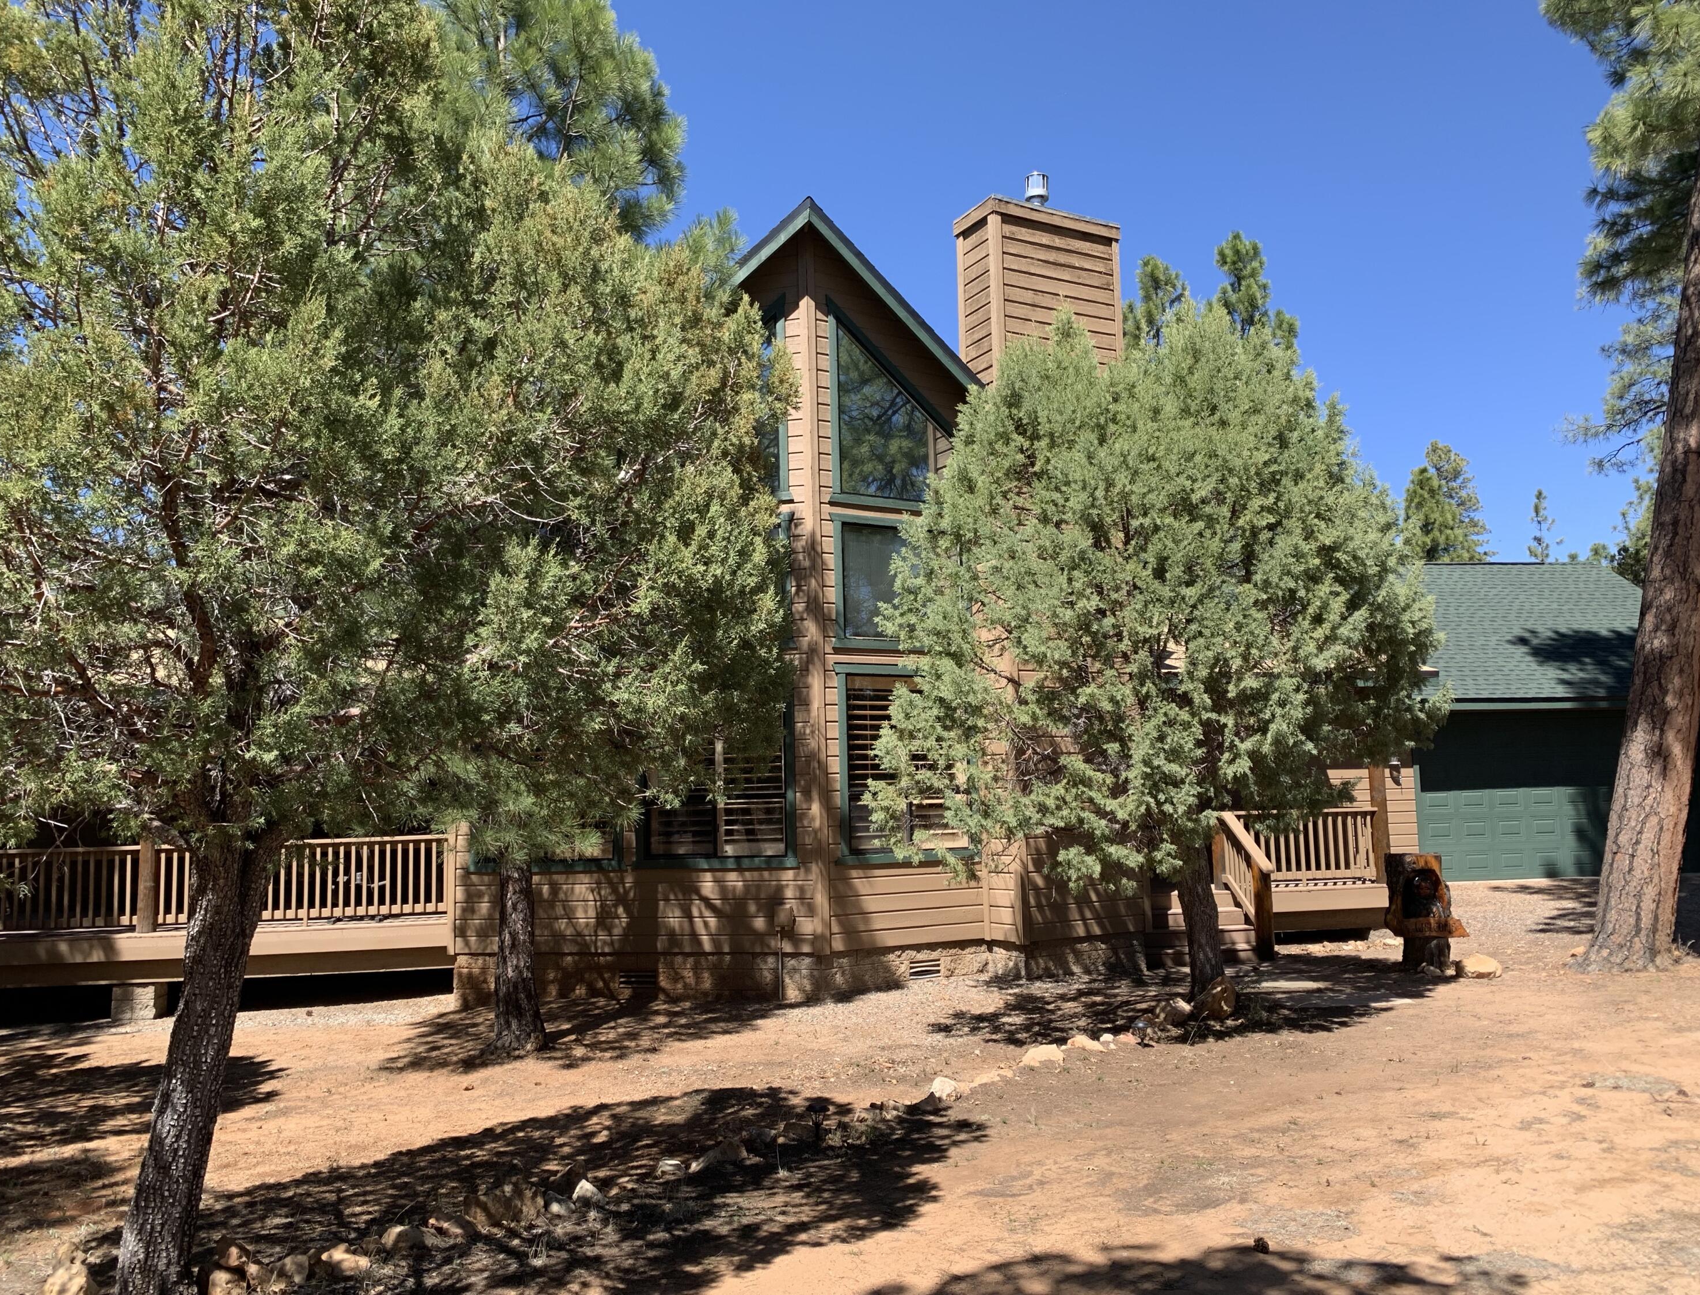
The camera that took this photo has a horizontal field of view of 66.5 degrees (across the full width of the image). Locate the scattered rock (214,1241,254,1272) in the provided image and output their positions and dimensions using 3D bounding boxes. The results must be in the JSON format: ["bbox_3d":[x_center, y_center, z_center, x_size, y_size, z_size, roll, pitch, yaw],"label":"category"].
[{"bbox_3d":[-2.464,2.449,5.197,0.151,0.119,0.121,2,-7,-25],"label":"scattered rock"}]

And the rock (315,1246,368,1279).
[{"bbox_3d":[-1.963,2.359,5.008,0.190,0.095,0.125,1,-7,-21],"label":"rock"}]

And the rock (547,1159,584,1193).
[{"bbox_3d":[-1.336,2.482,6.087,0.165,0.130,0.120,0,-6,-12],"label":"rock"}]

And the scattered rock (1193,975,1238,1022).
[{"bbox_3d":[2.929,2.804,10.393,0.340,0.349,0.245,-3,-7,15],"label":"scattered rock"}]

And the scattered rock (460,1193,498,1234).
[{"bbox_3d":[-1.593,2.417,5.572,0.160,0.125,0.120,0,-7,-16],"label":"scattered rock"}]

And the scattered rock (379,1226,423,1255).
[{"bbox_3d":[-1.855,2.453,5.365,0.169,0.104,0.135,1,-7,-19],"label":"scattered rock"}]

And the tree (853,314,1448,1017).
[{"bbox_3d":[2.890,0.000,12.308,5.273,6.638,4.500,-3,-7,15],"label":"tree"}]

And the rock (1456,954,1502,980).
[{"bbox_3d":[5.863,2.962,12.087,0.383,0.210,0.306,-4,-7,25],"label":"rock"}]

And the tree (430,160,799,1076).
[{"bbox_3d":[-1.974,-0.368,10.512,2.876,7.076,3.000,0,-7,-14],"label":"tree"}]

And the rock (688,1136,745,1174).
[{"bbox_3d":[-0.660,2.519,6.446,0.280,0.147,0.196,-1,-6,-6],"label":"rock"}]

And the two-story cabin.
[{"bbox_3d":[0.411,-0.014,17.395,9.900,8.000,9.000,0,-6,-9],"label":"two-story cabin"}]

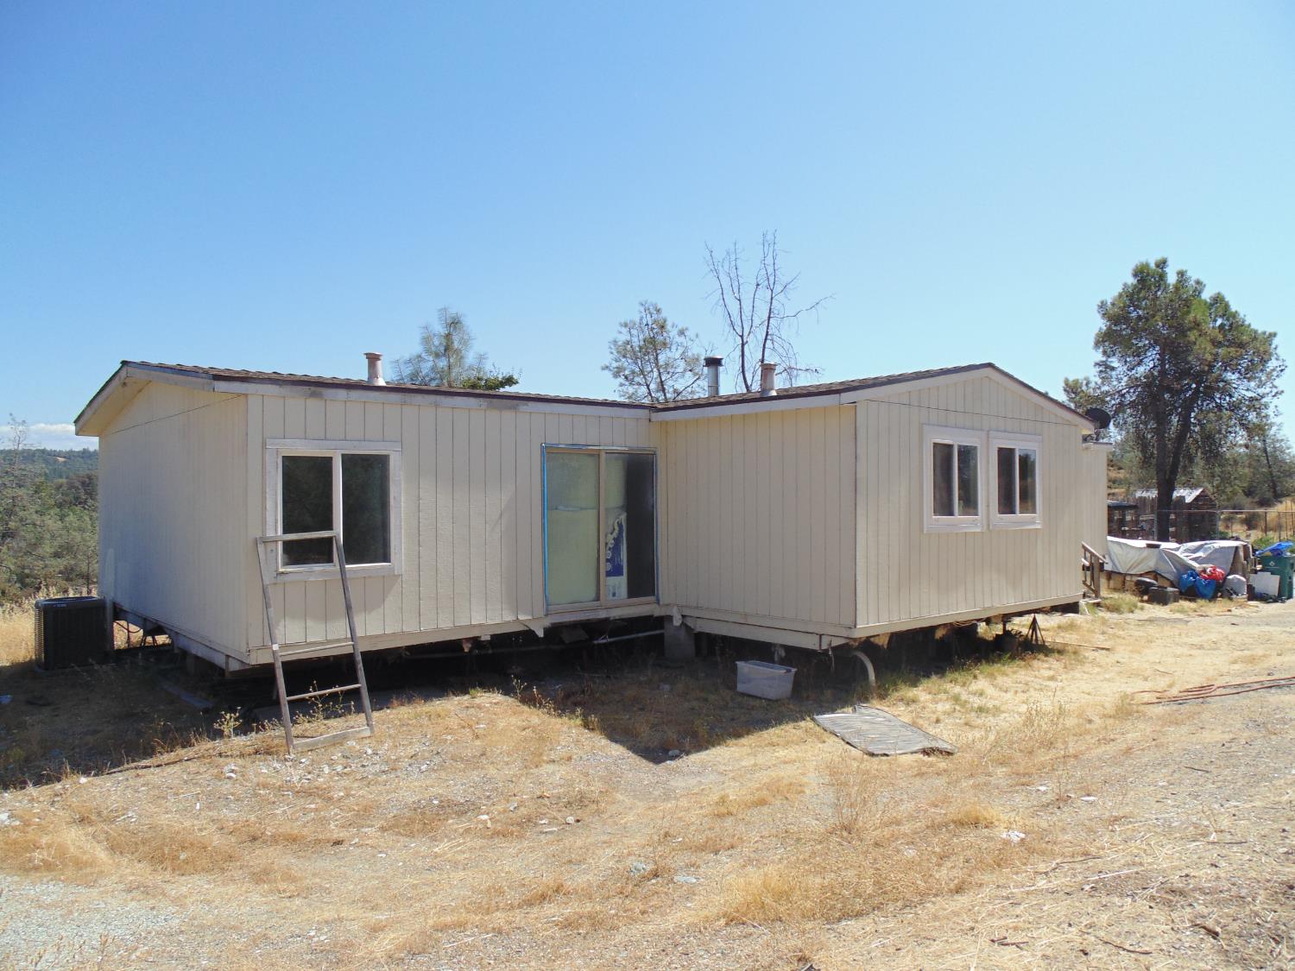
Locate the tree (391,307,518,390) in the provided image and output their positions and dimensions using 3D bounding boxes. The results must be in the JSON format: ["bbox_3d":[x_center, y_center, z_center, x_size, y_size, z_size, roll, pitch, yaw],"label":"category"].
[{"bbox_3d":[-5.916,-1.267,26.942,4.000,8.210,4.000,0,-1,0],"label":"tree"}]

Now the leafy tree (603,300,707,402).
[{"bbox_3d":[0.297,-1.782,30.934,3.900,9.260,3.900,0,-1,0],"label":"leafy tree"}]

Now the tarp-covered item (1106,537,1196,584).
[{"bbox_3d":[10.763,1.677,19.200,1.100,1.050,1.800,0,-1,-41],"label":"tarp-covered item"}]

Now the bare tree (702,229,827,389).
[{"bbox_3d":[4.415,-3.255,32.914,4.600,12.190,4.600,0,-1,0],"label":"bare tree"}]

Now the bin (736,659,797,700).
[{"bbox_3d":[1.256,2.076,9.579,0.380,0.310,0.660,0,-1,-41],"label":"bin"}]

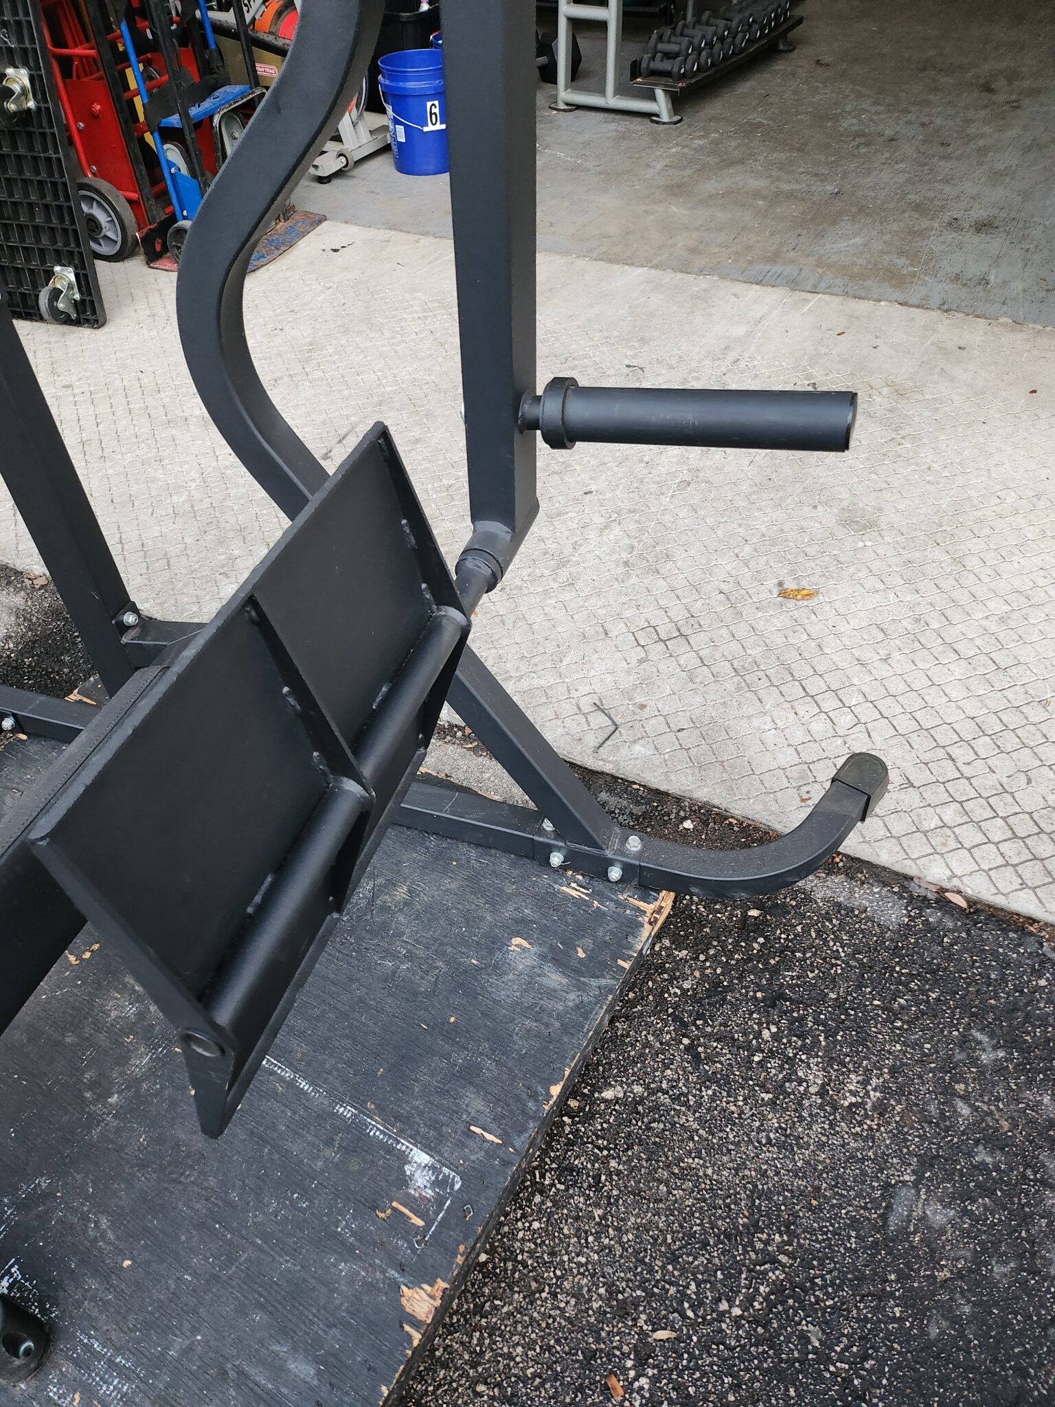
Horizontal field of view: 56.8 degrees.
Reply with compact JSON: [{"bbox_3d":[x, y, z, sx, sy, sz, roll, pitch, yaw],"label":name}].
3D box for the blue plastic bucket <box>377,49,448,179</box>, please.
[{"bbox_3d":[-0.409,-2.319,3.840,0.308,0.370,0.308,-2,45,0],"label":"blue plastic bucket"}]

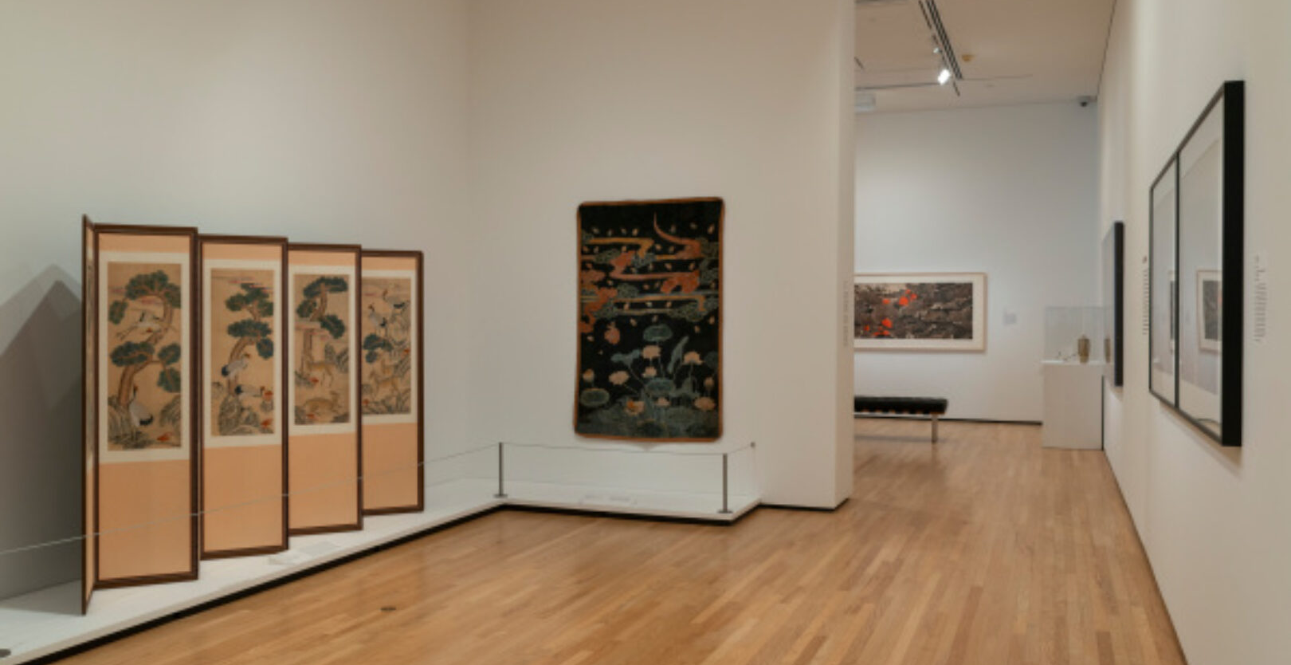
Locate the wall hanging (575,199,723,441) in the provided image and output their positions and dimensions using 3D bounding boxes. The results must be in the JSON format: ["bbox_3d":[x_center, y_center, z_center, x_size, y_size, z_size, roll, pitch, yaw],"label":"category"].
[{"bbox_3d":[0.014,-0.093,8.598,1.172,1.791,0.040,0,1,20],"label":"wall hanging"}]

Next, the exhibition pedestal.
[{"bbox_3d":[4.758,0.788,12.802,0.575,0.910,0.920,0,1,20],"label":"exhibition pedestal"}]

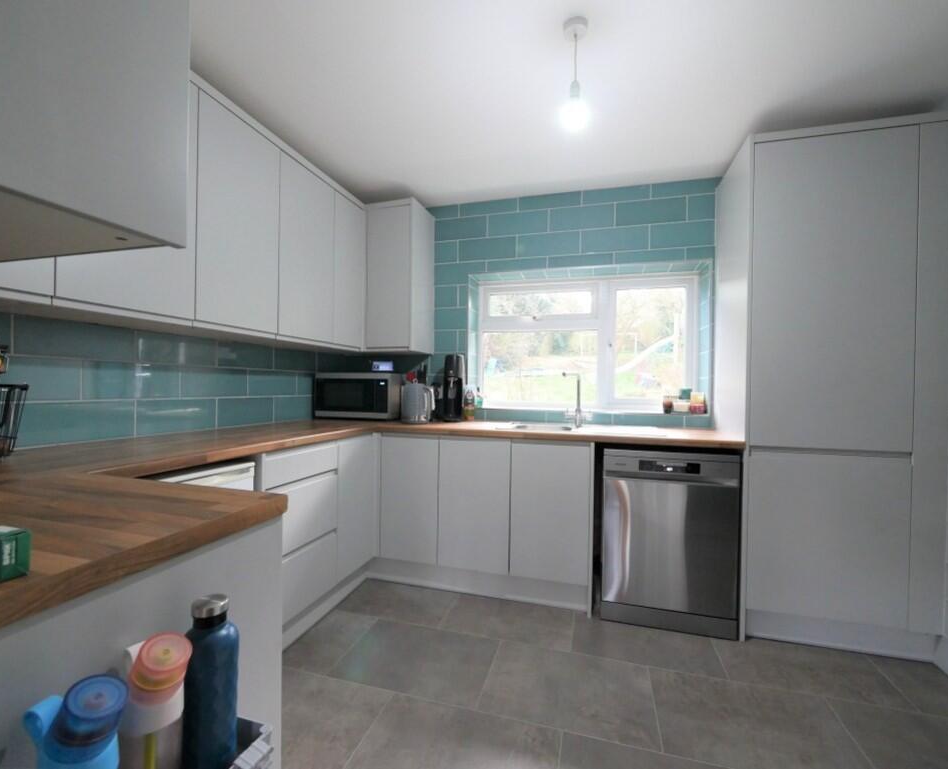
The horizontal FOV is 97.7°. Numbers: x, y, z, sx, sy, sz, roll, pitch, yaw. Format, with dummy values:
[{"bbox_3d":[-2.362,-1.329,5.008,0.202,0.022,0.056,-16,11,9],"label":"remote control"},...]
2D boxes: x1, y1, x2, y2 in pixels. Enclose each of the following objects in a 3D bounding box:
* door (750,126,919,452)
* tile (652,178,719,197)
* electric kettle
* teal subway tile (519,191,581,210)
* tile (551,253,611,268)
[{"bbox_3d":[1.559,-0.403,1.816,0.596,1.371,0.020,1,1,15],"label":"door"},{"bbox_3d":[1.243,-1.161,2.462,0.357,0.091,0.010,1,0,15],"label":"tile"},{"bbox_3d":[-0.341,0.111,2.536,0.200,0.252,0.155,1,0,15],"label":"electric kettle"},{"bbox_3d":[0.485,-1.172,2.665,0.400,0.091,0.010,1,0,15],"label":"teal subway tile"},{"bbox_3d":[0.672,-0.777,2.602,0.399,0.072,0.010,1,1,15],"label":"tile"}]

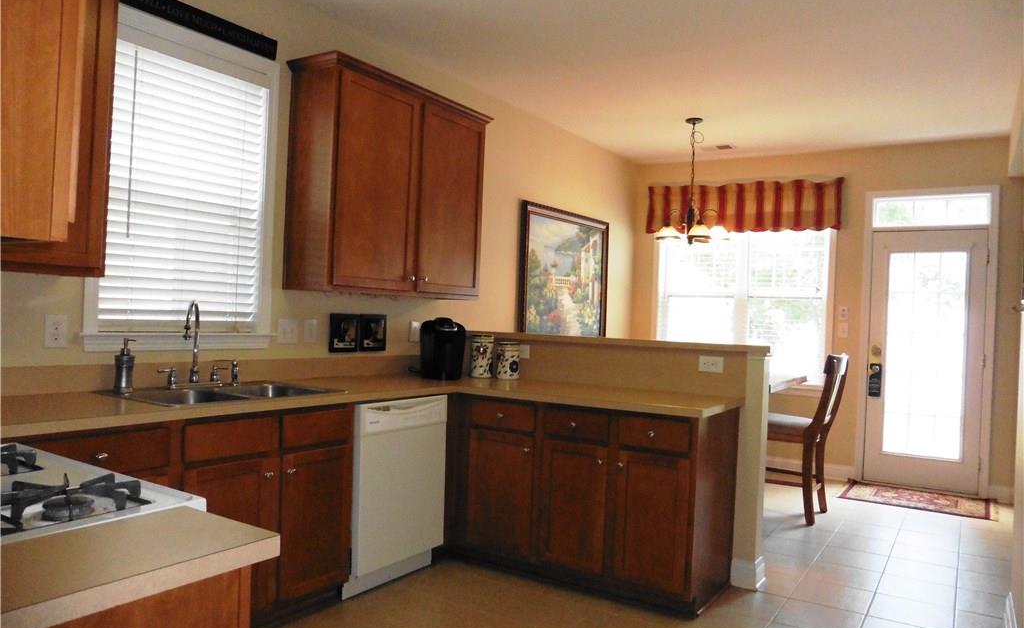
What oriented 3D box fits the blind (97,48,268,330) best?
[{"bbox_3d":[-1.385,-0.514,3.058,0.055,1.150,0.740,2,0,33],"label":"blind"}]

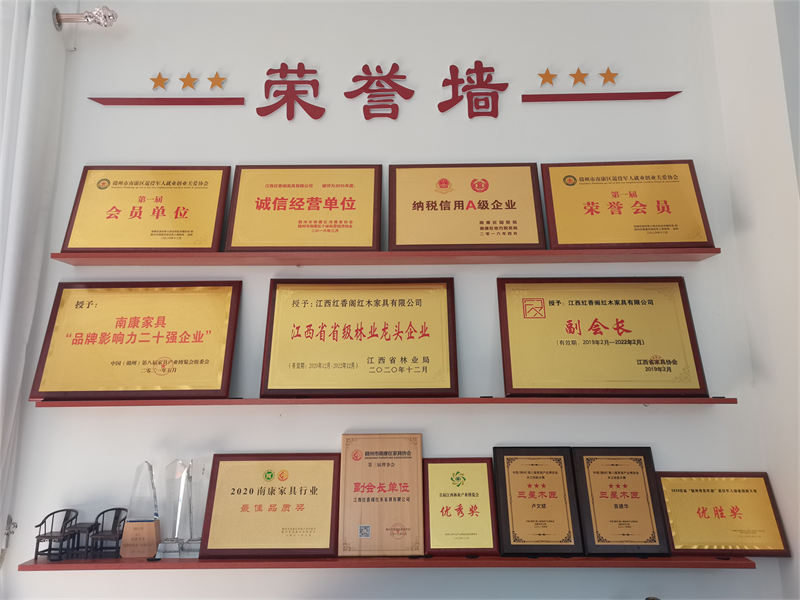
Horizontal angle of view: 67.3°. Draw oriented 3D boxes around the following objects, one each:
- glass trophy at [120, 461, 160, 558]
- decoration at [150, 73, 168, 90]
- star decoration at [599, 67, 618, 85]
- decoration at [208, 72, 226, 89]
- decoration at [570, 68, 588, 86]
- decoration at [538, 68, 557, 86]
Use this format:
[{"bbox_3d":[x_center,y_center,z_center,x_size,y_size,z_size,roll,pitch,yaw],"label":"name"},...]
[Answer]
[{"bbox_3d":[-0.754,0.616,1.779,0.107,0.268,0.045,0,-10,1],"label":"glass trophy"},{"bbox_3d":[-0.820,-0.746,2.050,0.064,0.061,0.010,0,-10,1],"label":"decoration"},{"bbox_3d":[0.705,-0.753,2.033,0.067,0.064,0.010,0,-10,1],"label":"star decoration"},{"bbox_3d":[-0.644,-0.773,2.128,0.065,0.065,0.010,0,-11,0],"label":"decoration"},{"bbox_3d":[0.607,-0.752,2.034,0.067,0.065,0.010,0,-10,1],"label":"decoration"},{"bbox_3d":[0.520,-0.781,2.121,0.069,0.074,0.010,0,-11,0],"label":"decoration"}]

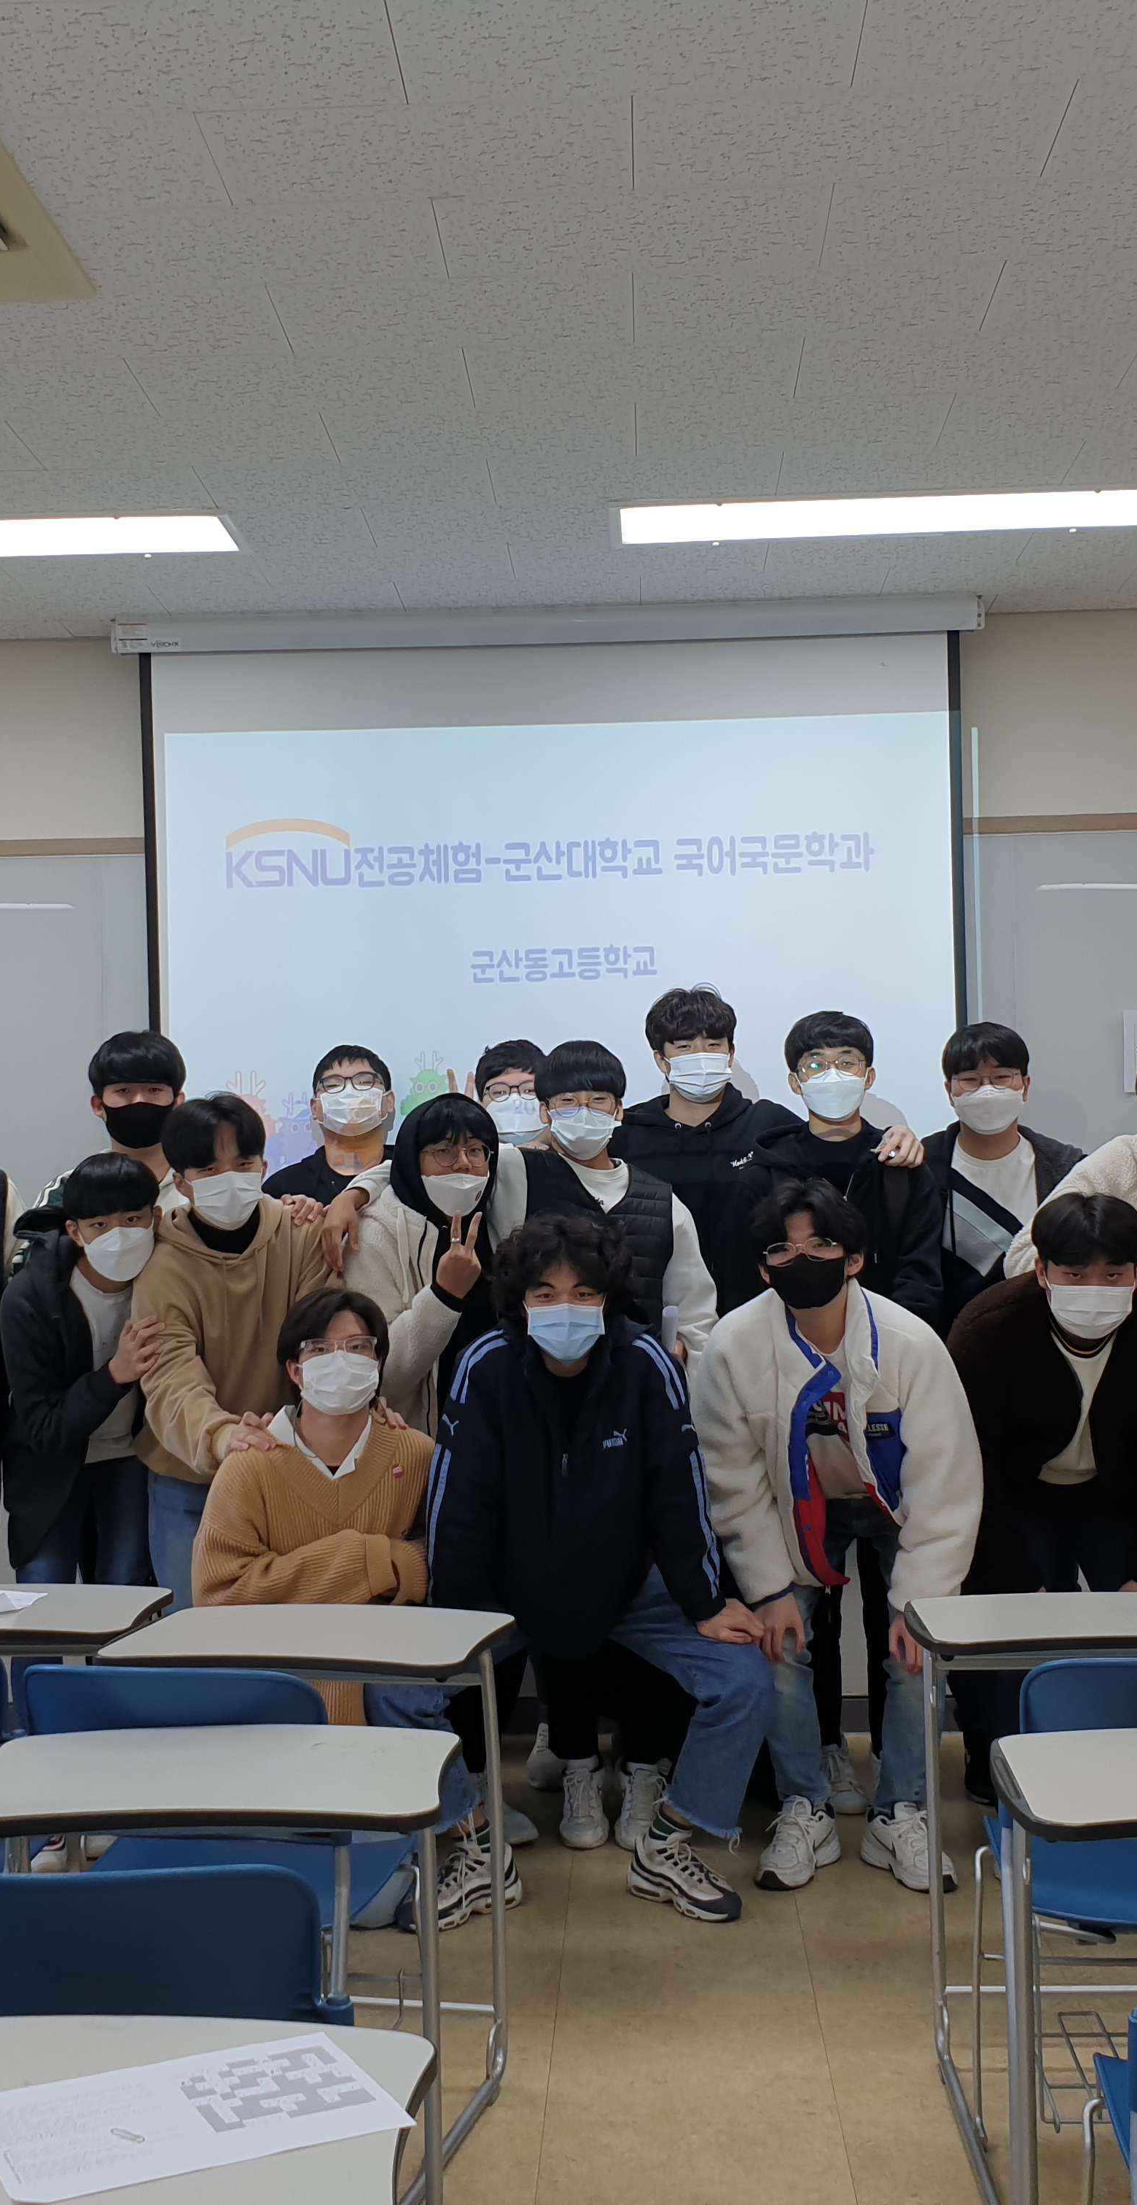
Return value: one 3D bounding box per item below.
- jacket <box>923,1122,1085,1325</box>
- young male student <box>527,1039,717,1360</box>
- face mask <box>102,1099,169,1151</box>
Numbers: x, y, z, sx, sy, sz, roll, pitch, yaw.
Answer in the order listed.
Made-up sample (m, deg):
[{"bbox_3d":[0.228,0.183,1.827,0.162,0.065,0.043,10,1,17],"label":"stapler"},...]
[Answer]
[{"bbox_3d":[0.979,0.379,5.100,0.500,0.660,0.300,-1,-2,0],"label":"jacket"},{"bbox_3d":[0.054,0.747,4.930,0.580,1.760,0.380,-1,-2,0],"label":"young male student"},{"bbox_3d":[-0.959,0.049,4.930,0.152,0.115,0.090,-1,-2,-7],"label":"face mask"}]

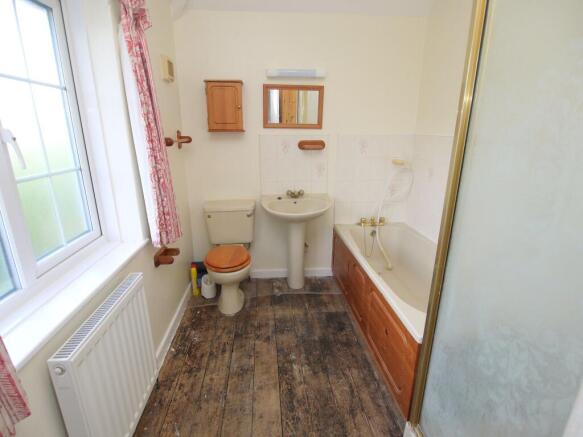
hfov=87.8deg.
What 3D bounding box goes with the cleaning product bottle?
[{"bbox_3d":[-0.829,0.525,2.620,0.065,0.305,0.065,-1,16,-5],"label":"cleaning product bottle"}]

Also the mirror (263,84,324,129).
[{"bbox_3d":[0.021,-0.935,2.559,0.502,0.350,0.022,-1,16,-5],"label":"mirror"}]

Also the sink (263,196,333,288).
[{"bbox_3d":[0.043,0.249,2.643,0.582,0.833,0.518,-1,16,-5],"label":"sink"}]

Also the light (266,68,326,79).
[{"bbox_3d":[0.039,-1.170,2.462,0.478,0.070,0.080,-1,16,-5],"label":"light"}]

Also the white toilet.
[{"bbox_3d":[-0.500,0.304,2.515,0.425,0.793,0.685,-1,16,-5],"label":"white toilet"}]

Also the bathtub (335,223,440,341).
[{"bbox_3d":[0.836,0.538,2.201,0.710,0.533,1.675,-1,16,-5],"label":"bathtub"}]

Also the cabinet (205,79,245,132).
[{"bbox_3d":[-0.530,-0.901,2.458,0.297,0.382,0.130,-1,16,-5],"label":"cabinet"}]

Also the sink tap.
[{"bbox_3d":[0.033,-0.214,2.639,0.150,0.085,0.120,-1,16,-5],"label":"sink tap"}]

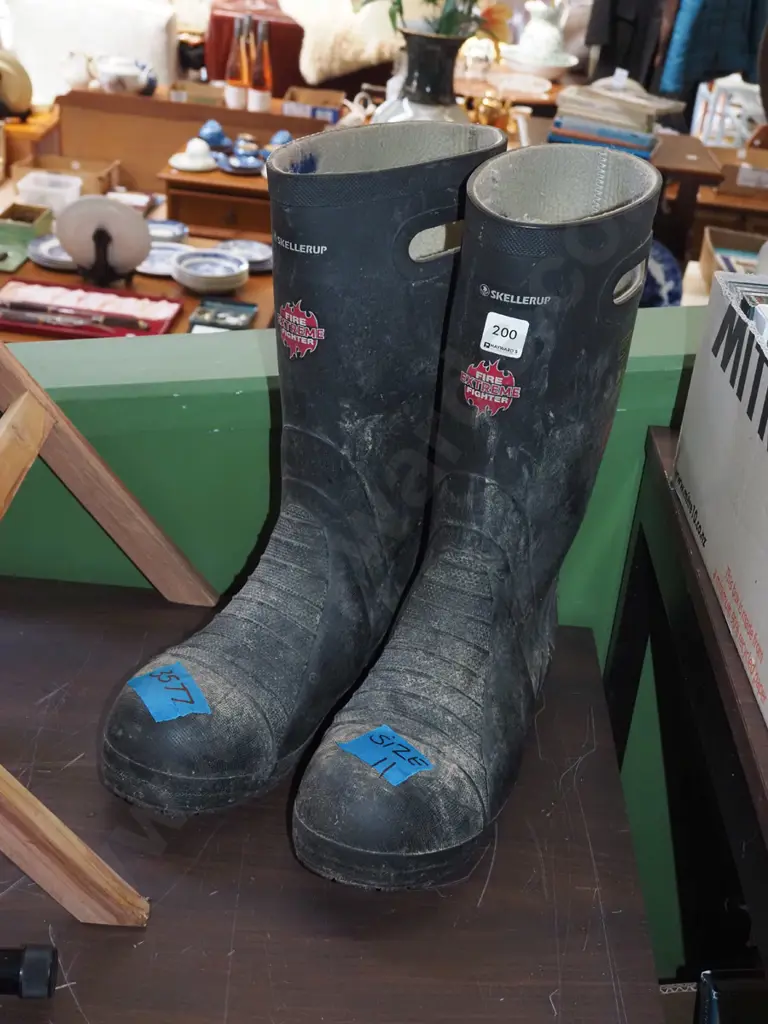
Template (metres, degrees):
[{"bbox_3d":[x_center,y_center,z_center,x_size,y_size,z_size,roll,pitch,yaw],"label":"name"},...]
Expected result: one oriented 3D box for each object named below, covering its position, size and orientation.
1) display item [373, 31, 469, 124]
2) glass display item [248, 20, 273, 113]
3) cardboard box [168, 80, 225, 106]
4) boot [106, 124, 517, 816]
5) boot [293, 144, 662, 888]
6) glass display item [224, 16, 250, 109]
[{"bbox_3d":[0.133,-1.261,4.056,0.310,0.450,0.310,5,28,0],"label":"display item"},{"bbox_3d":[-0.430,-1.562,4.556,0.082,0.299,0.082,5,28,0],"label":"glass display item"},{"bbox_3d":[-0.656,-1.505,4.690,0.187,0.045,0.165,6,28,2],"label":"cardboard box"},{"bbox_3d":[-0.064,-0.035,0.916,0.124,0.420,0.322,23,32,32],"label":"boot"},{"bbox_3d":[0.062,0.000,0.869,0.124,0.420,0.322,17,29,21],"label":"boot"},{"bbox_3d":[-0.518,-1.584,4.589,0.082,0.299,0.082,5,28,0],"label":"glass display item"}]

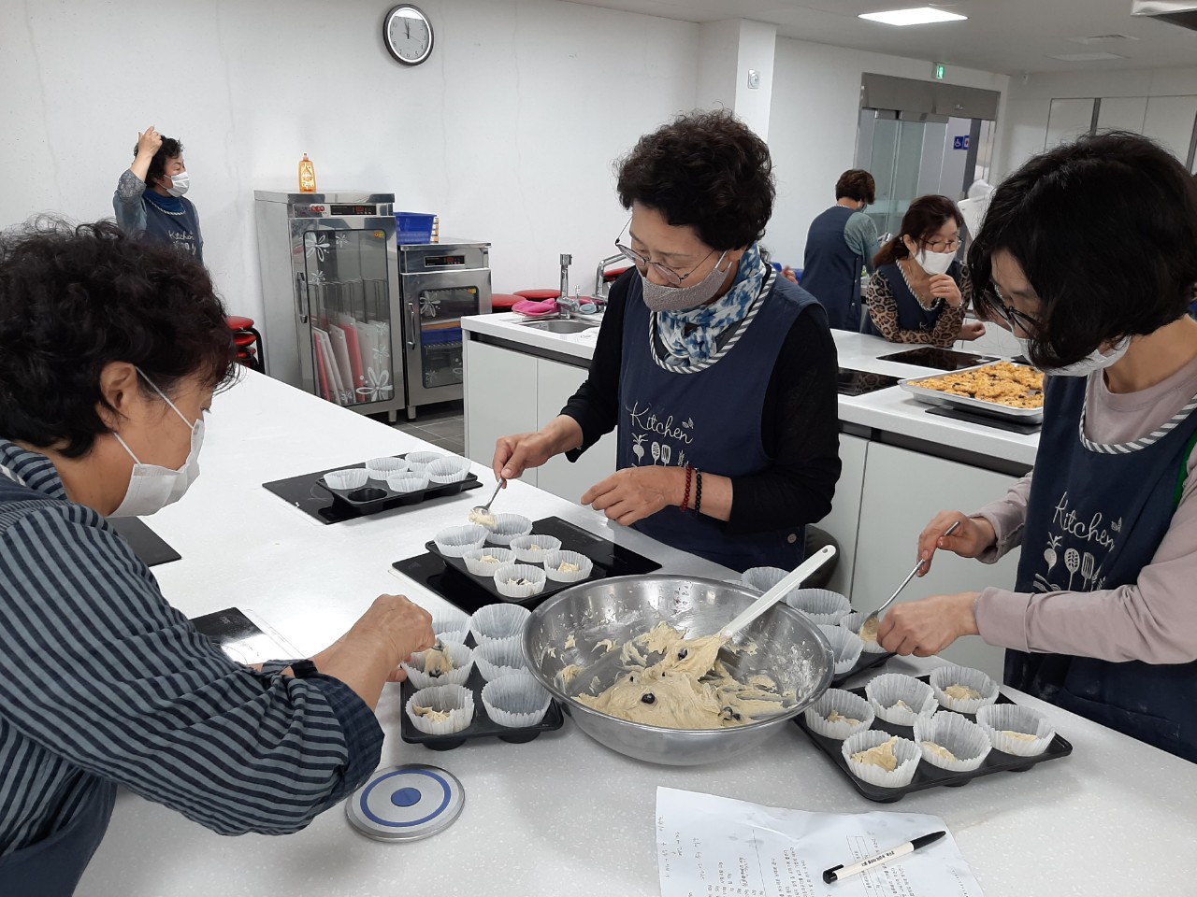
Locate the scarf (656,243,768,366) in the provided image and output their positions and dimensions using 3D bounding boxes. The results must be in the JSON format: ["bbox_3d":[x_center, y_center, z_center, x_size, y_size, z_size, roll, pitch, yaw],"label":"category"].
[{"bbox_3d":[0.193,-0.248,1.555,0.160,0.195,0.165,11,19,29],"label":"scarf"}]

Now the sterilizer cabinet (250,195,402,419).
[{"bbox_3d":[-1.565,-0.802,5.307,0.630,1.360,0.490,-13,22,-39],"label":"sterilizer cabinet"}]

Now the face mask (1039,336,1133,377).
[{"bbox_3d":[0.519,-0.123,1.010,0.140,0.120,0.110,19,68,45],"label":"face mask"}]

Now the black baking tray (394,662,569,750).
[{"bbox_3d":[-0.151,0.290,1.116,0.180,0.032,0.268,-3,17,-11],"label":"black baking tray"}]

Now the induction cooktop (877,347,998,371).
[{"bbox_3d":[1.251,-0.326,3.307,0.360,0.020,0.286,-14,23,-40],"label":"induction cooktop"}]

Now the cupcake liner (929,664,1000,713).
[{"bbox_3d":[0.438,0.304,1.084,0.082,0.045,0.082,-13,22,-39],"label":"cupcake liner"}]

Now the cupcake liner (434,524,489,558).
[{"bbox_3d":[-0.225,0.166,1.487,0.086,0.045,0.086,1,17,0],"label":"cupcake liner"}]

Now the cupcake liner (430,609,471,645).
[{"bbox_3d":[-0.213,0.255,1.192,0.083,0.052,0.083,-14,23,-40],"label":"cupcake liner"}]

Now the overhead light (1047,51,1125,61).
[{"bbox_3d":[5.034,-4.061,9.280,0.600,0.040,0.600,-14,22,-40],"label":"overhead light"}]

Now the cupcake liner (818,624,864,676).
[{"bbox_3d":[0.302,0.272,1.170,0.083,0.052,0.083,1,17,0],"label":"cupcake liner"}]

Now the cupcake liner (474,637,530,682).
[{"bbox_3d":[-0.115,0.278,1.142,0.083,0.045,0.083,1,17,0],"label":"cupcake liner"}]

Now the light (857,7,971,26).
[{"bbox_3d":[2.428,-3.350,6.933,0.590,0.050,0.590,-13,22,-39],"label":"light"}]

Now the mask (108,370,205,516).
[{"bbox_3d":[-0.534,-0.006,1.070,0.115,0.130,0.140,37,0,-27],"label":"mask"}]

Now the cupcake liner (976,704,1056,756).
[{"bbox_3d":[0.457,0.323,0.995,0.080,0.049,0.080,-14,22,-40],"label":"cupcake liner"}]

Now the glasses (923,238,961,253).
[{"bbox_3d":[1.273,-0.777,3.379,0.140,0.045,0.130,-6,32,-21],"label":"glasses"}]

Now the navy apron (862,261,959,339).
[{"bbox_3d":[1.312,-0.486,3.723,0.400,0.580,0.280,1,17,1],"label":"navy apron"}]

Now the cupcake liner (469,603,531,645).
[{"bbox_3d":[-0.131,0.250,1.212,0.080,0.049,0.080,1,17,0],"label":"cupcake liner"}]

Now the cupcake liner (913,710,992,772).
[{"bbox_3d":[0.378,0.330,0.971,0.080,0.049,0.080,-14,22,-40],"label":"cupcake liner"}]

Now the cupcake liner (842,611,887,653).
[{"bbox_3d":[0.369,0.263,1.217,0.083,0.045,0.083,-13,22,-39],"label":"cupcake liner"}]

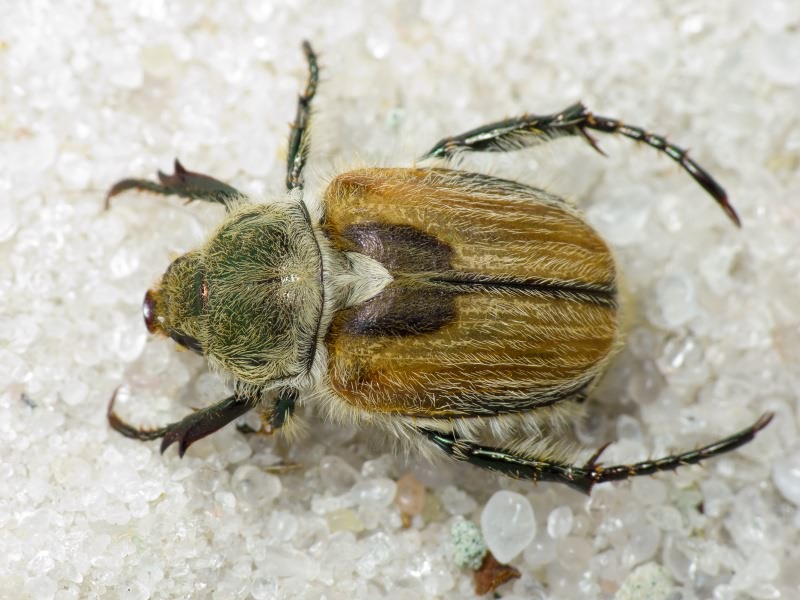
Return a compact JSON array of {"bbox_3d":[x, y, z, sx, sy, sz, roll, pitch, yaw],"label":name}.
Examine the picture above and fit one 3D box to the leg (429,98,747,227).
[{"bbox_3d":[0.004,-0.003,0.070,0.007,0.002,0.002,12,77,3],"label":"leg"}]

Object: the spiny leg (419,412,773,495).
[{"bbox_3d":[0.004,0.003,0.069,0.008,0.002,0.002,-2,77,0],"label":"spiny leg"}]

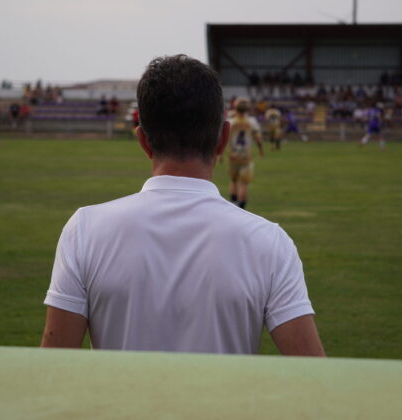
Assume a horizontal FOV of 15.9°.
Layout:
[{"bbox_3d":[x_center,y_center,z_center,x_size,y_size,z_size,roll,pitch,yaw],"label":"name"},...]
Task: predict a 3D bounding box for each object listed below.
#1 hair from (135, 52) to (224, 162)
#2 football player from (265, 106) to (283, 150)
[{"bbox_3d":[-0.039,-0.192,2.720,0.166,0.205,0.195,0,4,0],"label":"hair"},{"bbox_3d":[2.637,-2.965,52.200,0.620,1.620,0.580,1,4,12],"label":"football player"}]

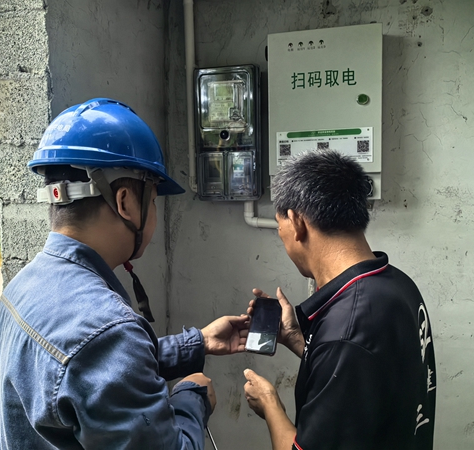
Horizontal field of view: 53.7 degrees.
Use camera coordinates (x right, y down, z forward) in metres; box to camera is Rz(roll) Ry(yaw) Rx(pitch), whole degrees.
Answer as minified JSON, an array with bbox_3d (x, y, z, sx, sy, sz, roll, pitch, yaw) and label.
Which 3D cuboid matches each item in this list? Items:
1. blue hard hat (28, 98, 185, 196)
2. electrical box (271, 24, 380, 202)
[{"bbox_3d":[-0.226,-0.148,0.850,0.287,0.155,0.225,9,-4,-44],"label":"blue hard hat"},{"bbox_3d":[0.264,-0.314,1.397,0.313,0.477,0.147,0,5,14],"label":"electrical box"}]

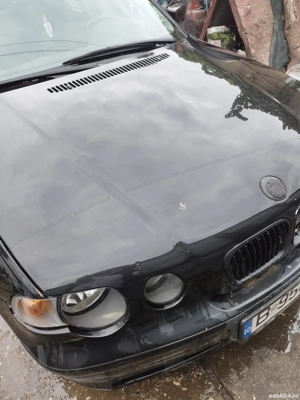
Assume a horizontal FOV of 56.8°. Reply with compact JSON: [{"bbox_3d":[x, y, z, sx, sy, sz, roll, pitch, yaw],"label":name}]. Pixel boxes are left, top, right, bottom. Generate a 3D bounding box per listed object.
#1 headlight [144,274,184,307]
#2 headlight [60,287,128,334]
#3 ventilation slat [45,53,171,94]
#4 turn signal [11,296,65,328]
[{"bbox_3d":[0.041,0.253,0.797,0.112,0.105,0.070,-21,41,-14],"label":"headlight"},{"bbox_3d":[-0.160,0.301,0.788,0.167,0.135,0.105,-18,40,-11],"label":"headlight"},{"bbox_3d":[-0.182,-0.652,1.419,0.690,0.020,0.054,-28,52,-22],"label":"ventilation slat"},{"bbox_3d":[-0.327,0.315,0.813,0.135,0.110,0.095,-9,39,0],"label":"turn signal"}]

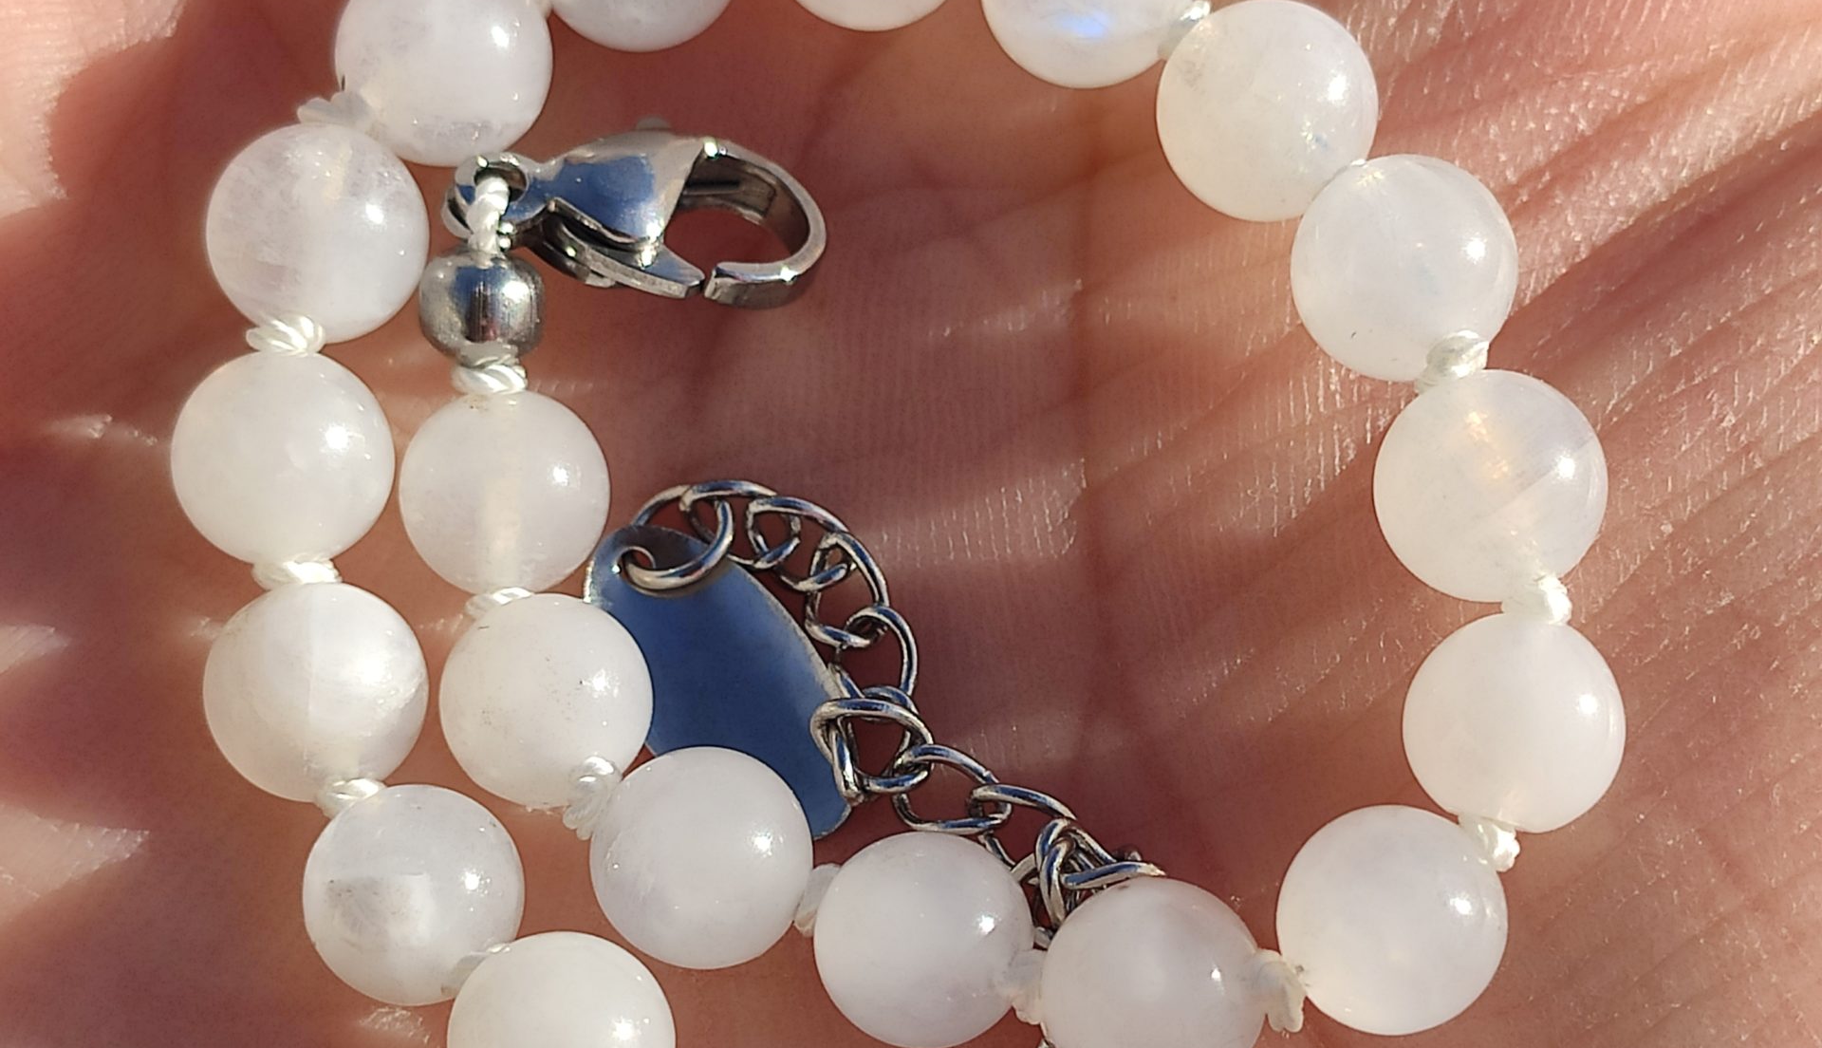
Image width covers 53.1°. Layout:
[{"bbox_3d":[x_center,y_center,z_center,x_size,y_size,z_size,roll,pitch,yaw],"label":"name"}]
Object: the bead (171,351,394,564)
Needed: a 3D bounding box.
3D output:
[{"bbox_3d":[-0.023,-0.002,0.067,0.008,0.008,0.008,0,65,0],"label":"bead"}]

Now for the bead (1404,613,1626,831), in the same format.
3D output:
[{"bbox_3d":[0.021,0.007,0.064,0.008,0.008,0.008,0,73,0],"label":"bead"}]

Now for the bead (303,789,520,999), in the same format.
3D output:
[{"bbox_3d":[-0.018,0.013,0.065,0.008,0.008,0.008,0,65,0],"label":"bead"}]

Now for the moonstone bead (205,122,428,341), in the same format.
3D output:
[{"bbox_3d":[-0.021,-0.011,0.066,0.008,0.008,0.008,0,60,0],"label":"moonstone bead"}]

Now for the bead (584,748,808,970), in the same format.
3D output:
[{"bbox_3d":[-0.007,0.012,0.064,0.008,0.008,0.008,0,73,0],"label":"bead"}]

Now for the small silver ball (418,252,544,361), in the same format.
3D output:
[{"bbox_3d":[-0.013,-0.007,0.055,0.004,0.004,0.003,2,102,0],"label":"small silver ball"}]

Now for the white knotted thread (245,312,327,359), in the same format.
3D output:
[{"bbox_3d":[-0.022,-0.007,0.065,0.003,0.003,0.002,7,87,2],"label":"white knotted thread"}]

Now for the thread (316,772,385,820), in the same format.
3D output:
[{"bbox_3d":[-0.020,0.010,0.064,0.003,0.002,0.001,-27,86,-8],"label":"thread"}]

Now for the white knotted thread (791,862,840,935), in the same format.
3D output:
[{"bbox_3d":[-0.003,0.013,0.065,0.002,0.003,0.003,17,66,8],"label":"white knotted thread"}]

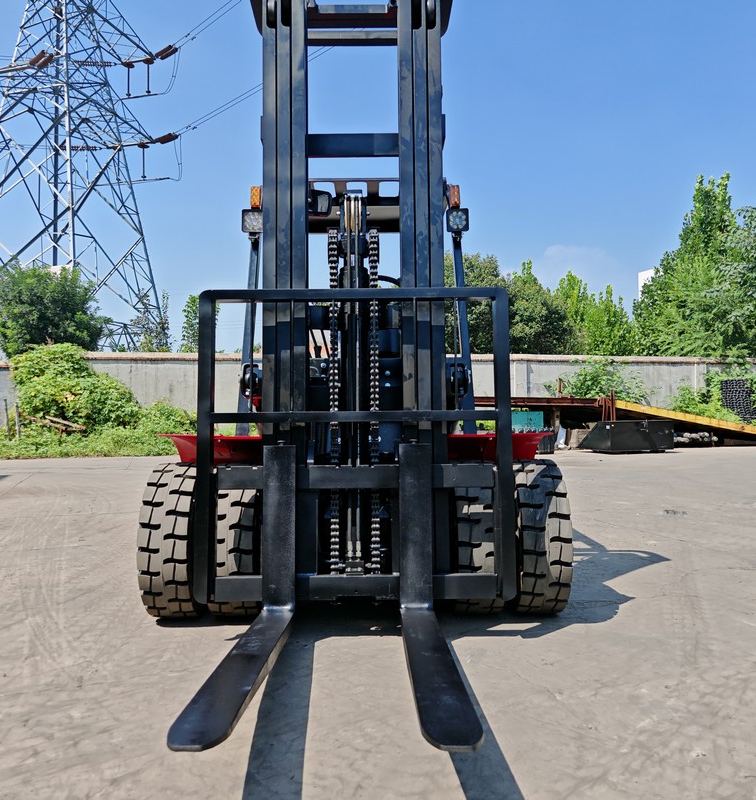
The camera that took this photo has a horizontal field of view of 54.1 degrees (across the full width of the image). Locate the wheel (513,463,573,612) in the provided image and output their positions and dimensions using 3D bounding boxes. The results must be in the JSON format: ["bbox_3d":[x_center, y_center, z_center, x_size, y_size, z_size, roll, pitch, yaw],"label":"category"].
[{"bbox_3d":[0.705,0.625,3.400,0.225,0.700,0.700,-1,-1,0],"label":"wheel"}]

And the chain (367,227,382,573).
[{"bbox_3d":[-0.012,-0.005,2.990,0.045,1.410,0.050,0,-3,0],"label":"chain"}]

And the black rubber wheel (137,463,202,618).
[{"bbox_3d":[-0.892,0.634,3.400,0.225,0.700,0.700,-1,-1,0],"label":"black rubber wheel"}]

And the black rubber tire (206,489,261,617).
[{"bbox_3d":[-0.617,0.631,3.400,0.225,0.700,0.700,-1,-1,0],"label":"black rubber tire"}]

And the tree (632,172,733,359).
[{"bbox_3d":[9.950,-3.050,24.000,3.600,8.300,3.500,-1,-1,0],"label":"tree"}]

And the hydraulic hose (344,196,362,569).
[{"bbox_3d":[-0.099,-0.085,3.000,0.060,1.520,0.070,0,-3,0],"label":"hydraulic hose"}]

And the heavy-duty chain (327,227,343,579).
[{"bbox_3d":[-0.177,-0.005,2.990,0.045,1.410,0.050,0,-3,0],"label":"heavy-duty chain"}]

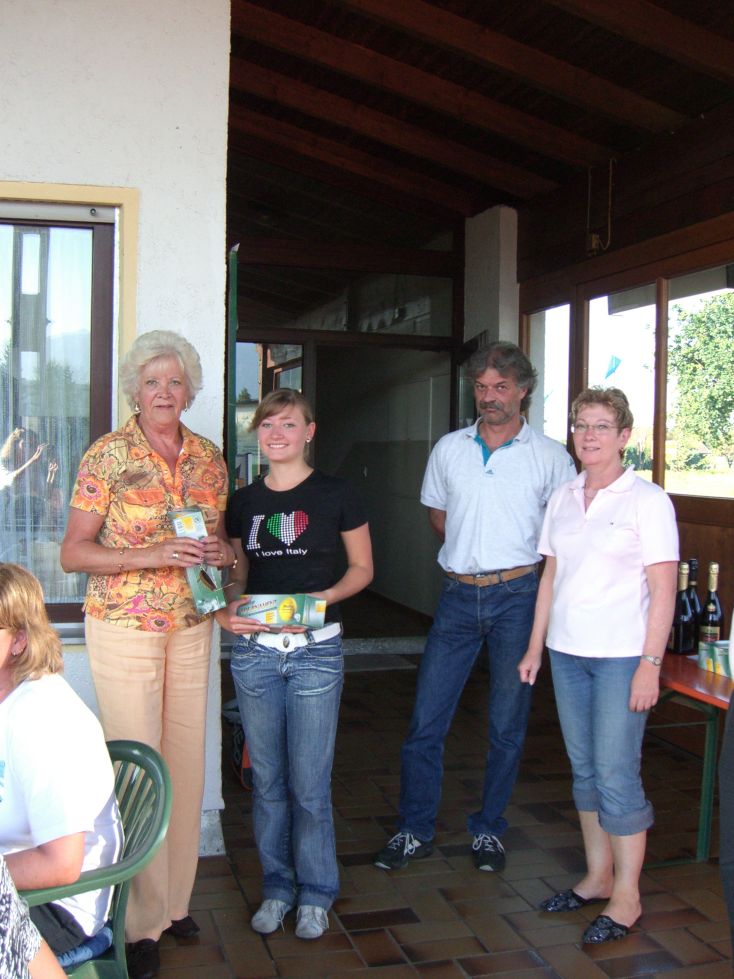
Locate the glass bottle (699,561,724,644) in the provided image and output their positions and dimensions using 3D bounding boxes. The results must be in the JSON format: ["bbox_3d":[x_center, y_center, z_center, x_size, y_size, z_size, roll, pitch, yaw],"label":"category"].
[{"bbox_3d":[1.187,0.406,3.680,0.088,0.312,0.088,1,2,18],"label":"glass bottle"}]

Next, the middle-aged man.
[{"bbox_3d":[0.380,0.391,3.864,0.620,1.839,0.450,1,2,22],"label":"middle-aged man"}]

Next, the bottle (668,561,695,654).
[{"bbox_3d":[1.074,0.405,3.646,0.088,0.312,0.088,1,2,17],"label":"bottle"}]

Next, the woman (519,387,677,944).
[{"bbox_3d":[0.742,0.507,3.339,0.470,1.645,0.410,2,2,41],"label":"woman"}]

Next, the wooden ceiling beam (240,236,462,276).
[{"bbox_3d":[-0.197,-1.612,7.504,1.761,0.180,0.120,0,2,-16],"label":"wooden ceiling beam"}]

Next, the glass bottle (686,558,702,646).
[{"bbox_3d":[1.130,0.402,3.720,0.082,0.315,0.082,1,2,17],"label":"glass bottle"}]

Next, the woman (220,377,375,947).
[{"bbox_3d":[-0.225,0.509,3.293,0.480,1.616,0.370,1,2,-3],"label":"woman"}]

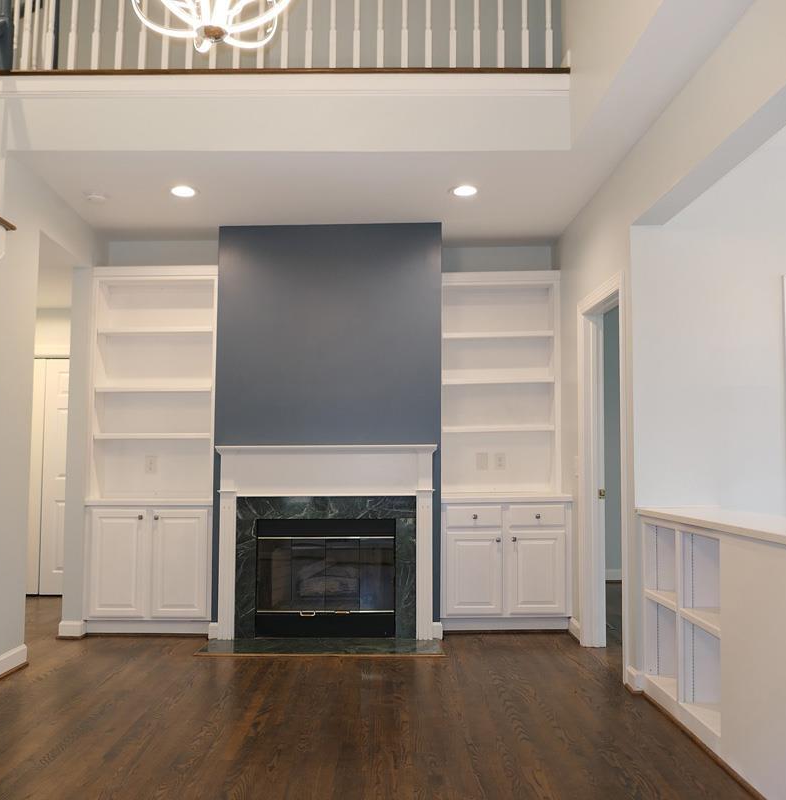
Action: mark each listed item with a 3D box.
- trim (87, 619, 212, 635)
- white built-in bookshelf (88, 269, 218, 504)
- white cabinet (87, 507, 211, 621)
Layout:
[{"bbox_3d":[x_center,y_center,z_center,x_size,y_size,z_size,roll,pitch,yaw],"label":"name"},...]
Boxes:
[{"bbox_3d":[-1.602,1.488,5.233,0.800,0.093,0.030,0,-3,0],"label":"trim"},{"bbox_3d":[-1.591,-0.101,5.498,0.841,1.568,0.340,0,-3,0],"label":"white built-in bookshelf"},{"bbox_3d":[-1.590,1.068,5.383,0.834,0.737,0.430,0,-3,0],"label":"white cabinet"}]

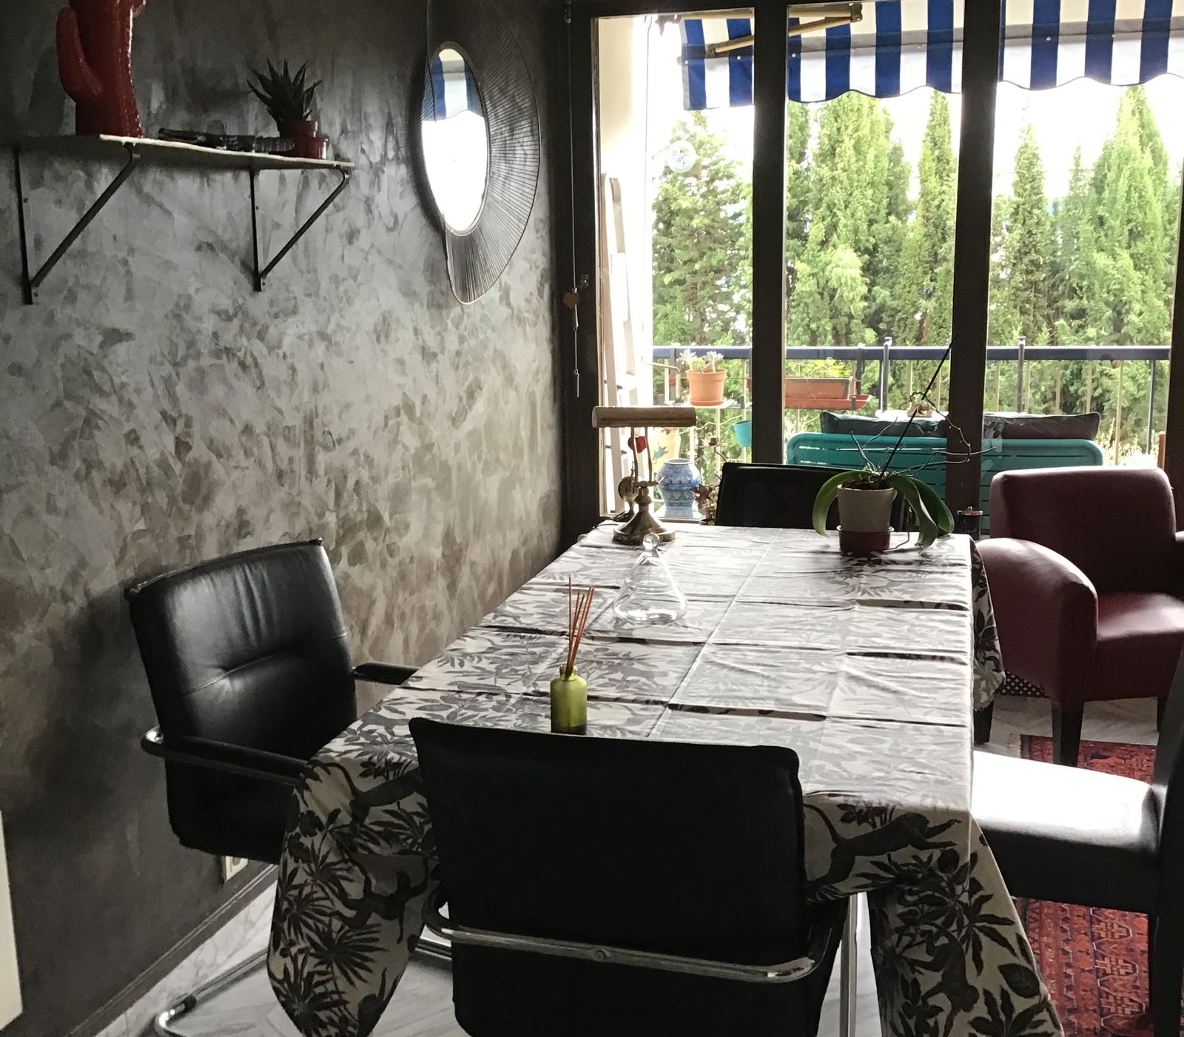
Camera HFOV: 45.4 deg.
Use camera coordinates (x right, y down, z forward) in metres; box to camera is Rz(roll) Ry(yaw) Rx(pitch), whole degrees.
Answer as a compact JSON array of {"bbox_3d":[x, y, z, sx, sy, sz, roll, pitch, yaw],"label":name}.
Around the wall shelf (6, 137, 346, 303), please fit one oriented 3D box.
[{"bbox_3d":[-0.692,-0.515,2.480,0.235,0.265,0.830,3,12,17],"label":"wall shelf"}]

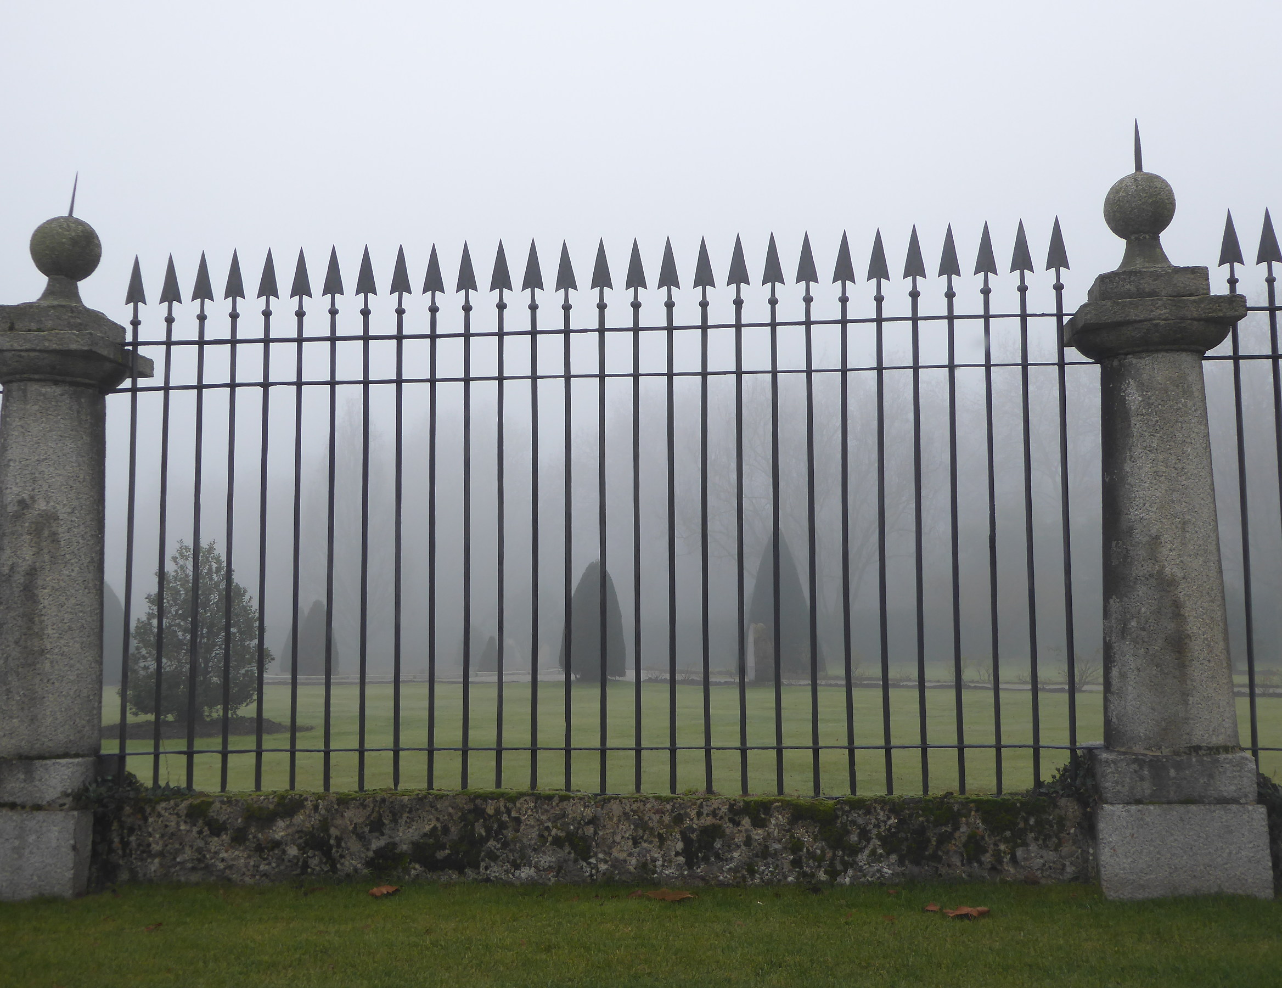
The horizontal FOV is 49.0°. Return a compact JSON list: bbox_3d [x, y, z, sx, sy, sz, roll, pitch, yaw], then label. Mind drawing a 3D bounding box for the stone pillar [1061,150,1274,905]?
[{"bbox_3d":[2.293,0.111,6.255,0.710,3.156,0.710,-1,-5,5],"label":"stone pillar"}]

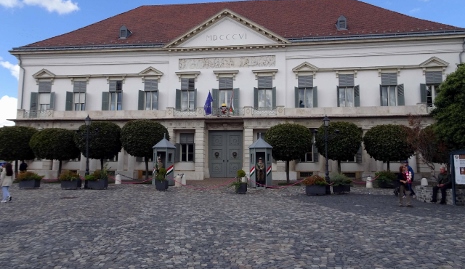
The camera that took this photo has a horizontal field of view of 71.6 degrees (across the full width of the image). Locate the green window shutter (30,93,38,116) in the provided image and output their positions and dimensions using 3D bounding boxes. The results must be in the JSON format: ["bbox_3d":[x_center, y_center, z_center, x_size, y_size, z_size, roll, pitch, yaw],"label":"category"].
[{"bbox_3d":[-18.856,-2.794,30.731,0.665,2.424,0.060,1,-5,-6],"label":"green window shutter"}]

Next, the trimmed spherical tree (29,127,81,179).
[{"bbox_3d":[-14.368,1.610,26.301,3.650,4.222,3.650,0,-5,6],"label":"trimmed spherical tree"}]

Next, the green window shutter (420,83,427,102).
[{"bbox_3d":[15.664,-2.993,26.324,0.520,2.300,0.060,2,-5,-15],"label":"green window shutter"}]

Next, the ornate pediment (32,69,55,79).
[{"bbox_3d":[-17.421,-5.622,29.869,2.050,0.851,0.380,0,-5,6],"label":"ornate pediment"}]

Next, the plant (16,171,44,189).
[{"bbox_3d":[-12.446,2.776,19.991,1.400,1.020,0.700,0,-5,6],"label":"plant"}]

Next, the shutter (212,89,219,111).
[{"bbox_3d":[-1.419,-2.768,27.901,0.570,2.355,0.060,1,-5,-12],"label":"shutter"}]

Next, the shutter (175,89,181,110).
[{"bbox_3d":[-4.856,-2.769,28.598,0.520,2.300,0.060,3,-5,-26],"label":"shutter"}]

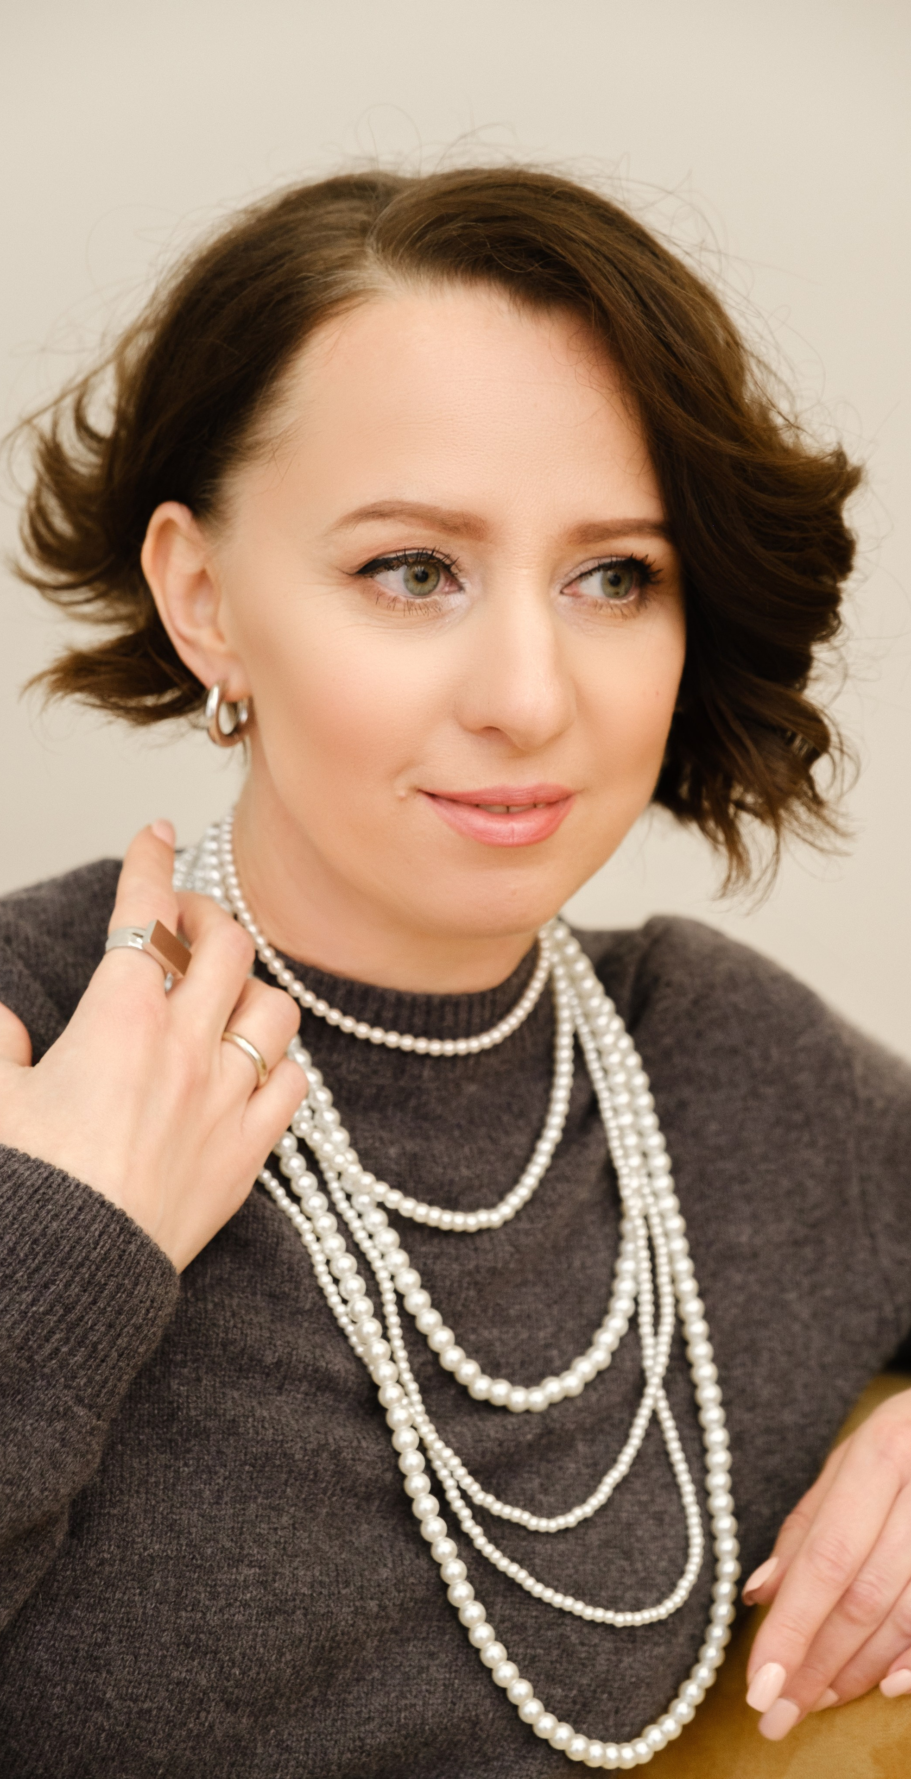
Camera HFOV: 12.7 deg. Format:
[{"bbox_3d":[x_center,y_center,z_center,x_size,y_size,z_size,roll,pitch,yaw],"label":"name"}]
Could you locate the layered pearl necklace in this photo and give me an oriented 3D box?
[{"bbox_3d":[-0.007,0.122,1.315,0.158,0.285,0.180,-4,-1,-24],"label":"layered pearl necklace"}]

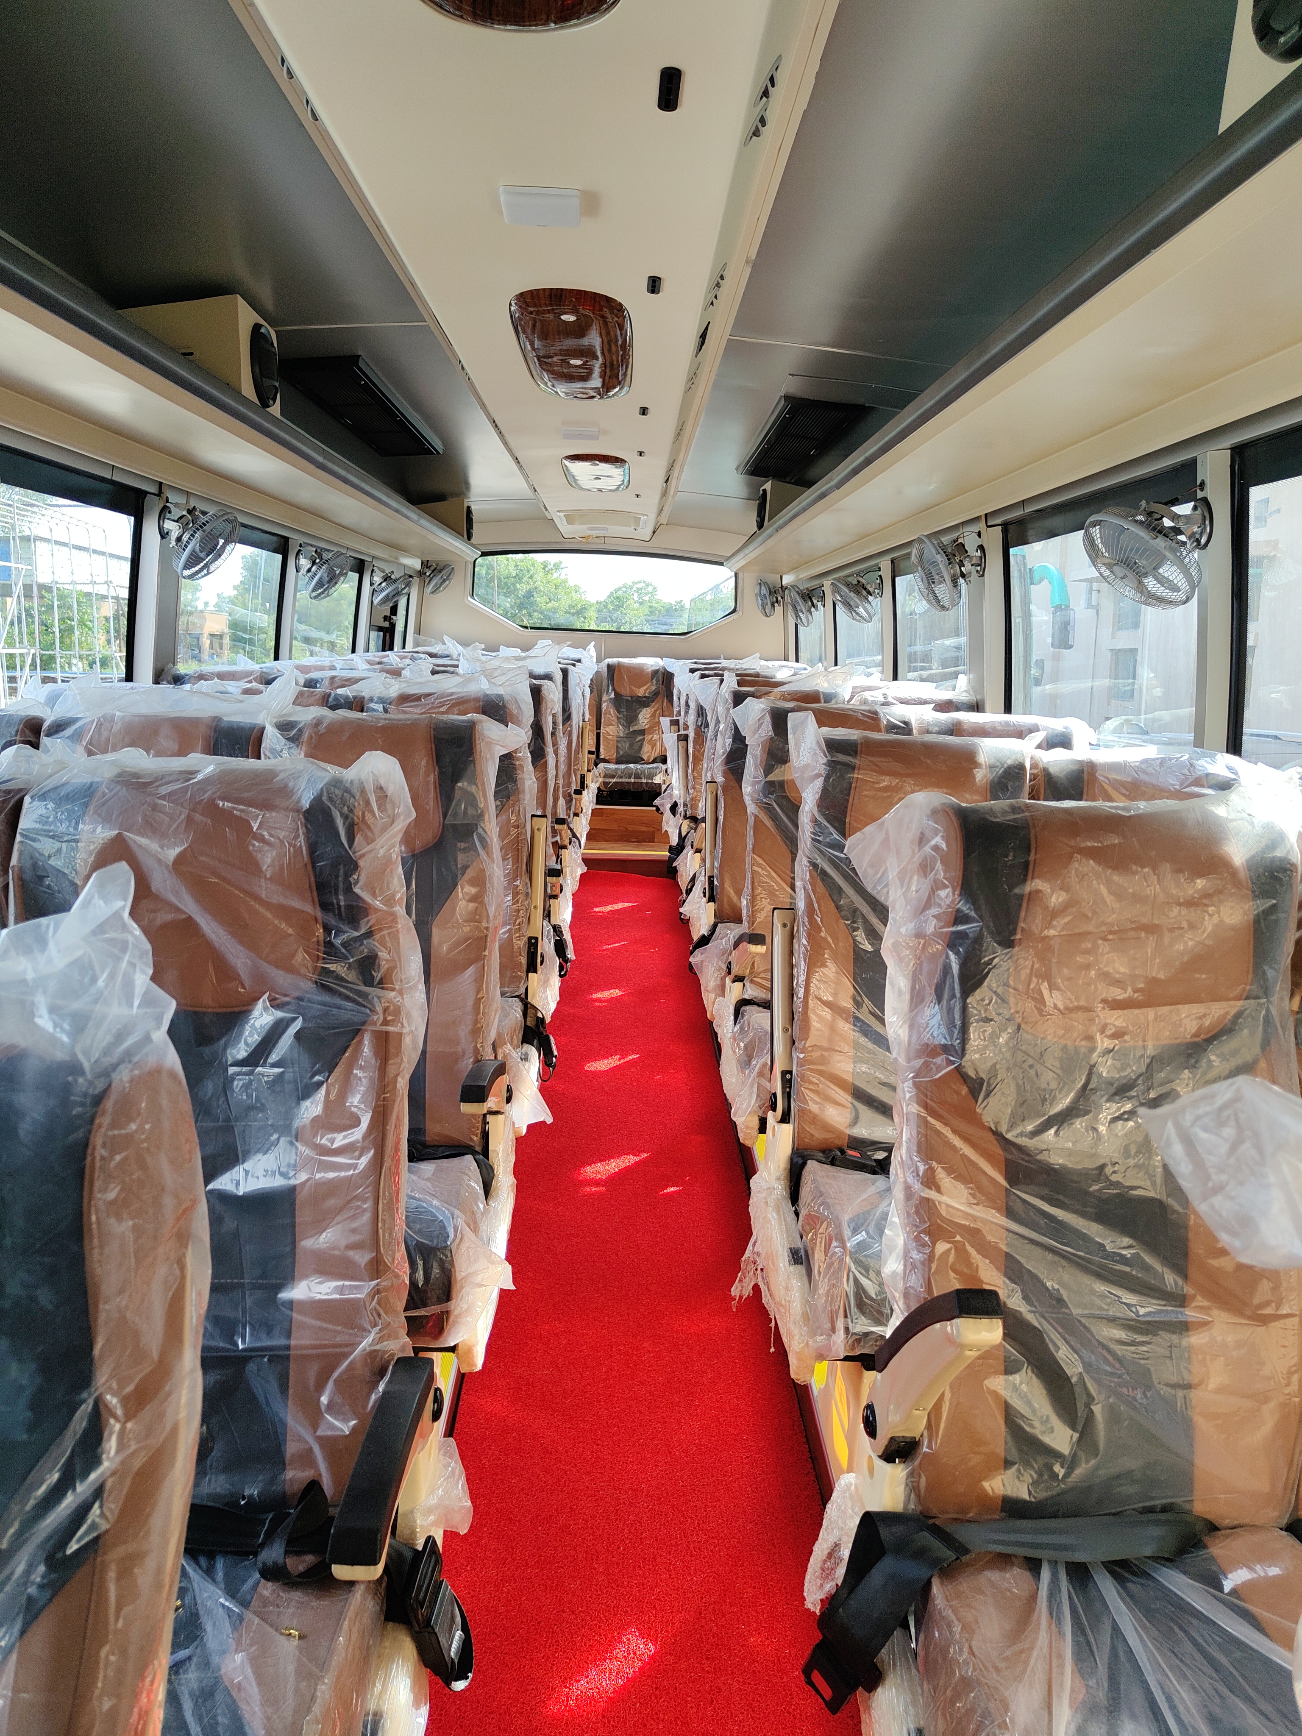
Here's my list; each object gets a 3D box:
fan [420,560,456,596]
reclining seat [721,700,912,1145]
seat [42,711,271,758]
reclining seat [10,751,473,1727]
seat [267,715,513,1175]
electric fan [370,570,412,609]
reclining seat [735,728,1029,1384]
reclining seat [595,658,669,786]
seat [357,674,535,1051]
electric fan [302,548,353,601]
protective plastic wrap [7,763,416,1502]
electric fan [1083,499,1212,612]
[{"bbox_3d":[-1.356,-1.855,7.712,0.190,0.240,0.240,42,20,7],"label":"fan"},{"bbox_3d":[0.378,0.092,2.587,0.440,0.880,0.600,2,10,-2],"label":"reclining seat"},{"bbox_3d":[-0.912,0.291,1.949,0.420,1.040,0.720,1,11,-1],"label":"seat"},{"bbox_3d":[-0.432,0.396,1.020,0.440,0.950,0.660,2,10,-2],"label":"reclining seat"},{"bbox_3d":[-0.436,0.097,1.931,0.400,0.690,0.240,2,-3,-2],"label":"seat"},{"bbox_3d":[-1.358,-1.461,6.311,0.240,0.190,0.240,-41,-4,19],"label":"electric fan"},{"bbox_3d":[0.418,0.327,1.944,0.430,1.040,0.720,1,11,-1],"label":"reclining seat"},{"bbox_3d":[-0.126,-0.864,7.468,0.440,0.850,0.700,1,11,-1],"label":"reclining seat"},{"bbox_3d":[-0.515,0.152,2.745,0.430,1.040,0.720,1,11,-1],"label":"seat"},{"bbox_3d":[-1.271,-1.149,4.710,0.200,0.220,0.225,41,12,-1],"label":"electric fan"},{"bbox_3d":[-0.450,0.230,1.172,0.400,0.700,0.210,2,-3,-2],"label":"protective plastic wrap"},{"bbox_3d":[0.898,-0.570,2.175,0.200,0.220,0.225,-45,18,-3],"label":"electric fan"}]

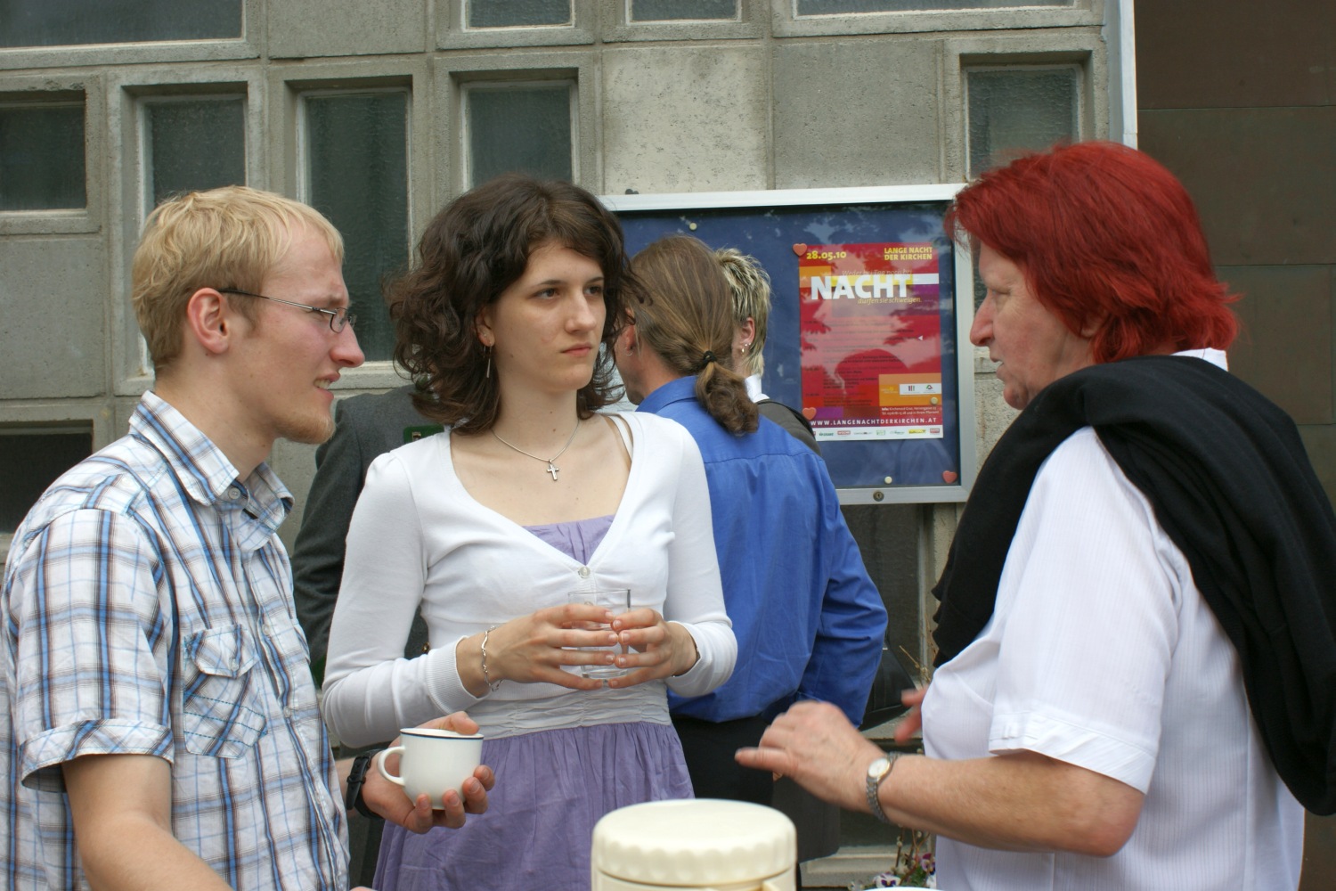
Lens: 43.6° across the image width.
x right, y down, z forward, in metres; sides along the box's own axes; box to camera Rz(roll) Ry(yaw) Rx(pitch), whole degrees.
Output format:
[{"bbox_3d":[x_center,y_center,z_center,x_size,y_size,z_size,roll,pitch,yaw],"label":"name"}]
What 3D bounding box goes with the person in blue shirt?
[{"bbox_3d":[0.050,0.571,2.450,0.550,1.740,0.380,0,-2,-22],"label":"person in blue shirt"}]

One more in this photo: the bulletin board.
[{"bbox_3d":[0.207,-0.203,3.574,0.881,0.672,0.050,-1,-2,4],"label":"bulletin board"}]

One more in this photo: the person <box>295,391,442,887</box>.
[{"bbox_3d":[-0.338,0.569,2.880,0.560,1.790,0.360,0,-2,-25],"label":"person"}]

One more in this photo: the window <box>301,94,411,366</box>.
[{"bbox_3d":[-0.700,-0.494,3.752,0.245,0.623,0.050,-1,-2,4],"label":"window"}]

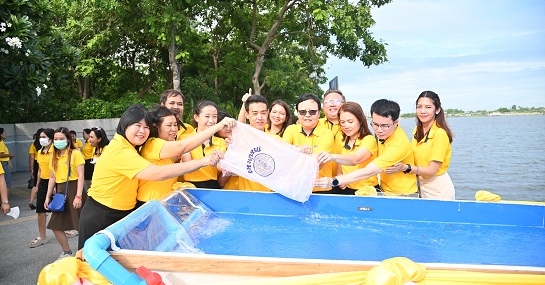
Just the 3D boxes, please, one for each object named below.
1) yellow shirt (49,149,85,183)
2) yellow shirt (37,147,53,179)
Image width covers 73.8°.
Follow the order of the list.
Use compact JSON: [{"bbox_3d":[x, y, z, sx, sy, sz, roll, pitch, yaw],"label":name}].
[{"bbox_3d":[-2.461,0.276,4.360,0.430,0.450,0.250,-1,3,9],"label":"yellow shirt"},{"bbox_3d":[-3.043,0.285,4.930,0.410,0.460,0.240,0,4,24],"label":"yellow shirt"}]

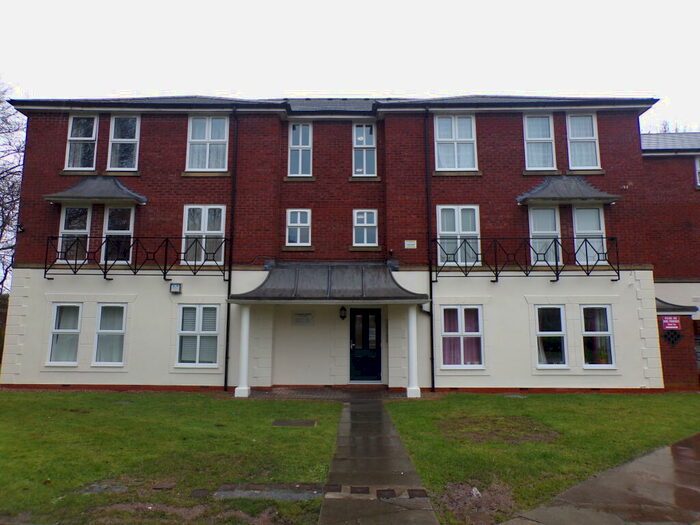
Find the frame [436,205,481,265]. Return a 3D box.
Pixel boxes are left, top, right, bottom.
[{"bbox_3d":[2.843,-0.696,12.636,1.086,1.611,0.120,0,-8,1],"label":"frame"}]

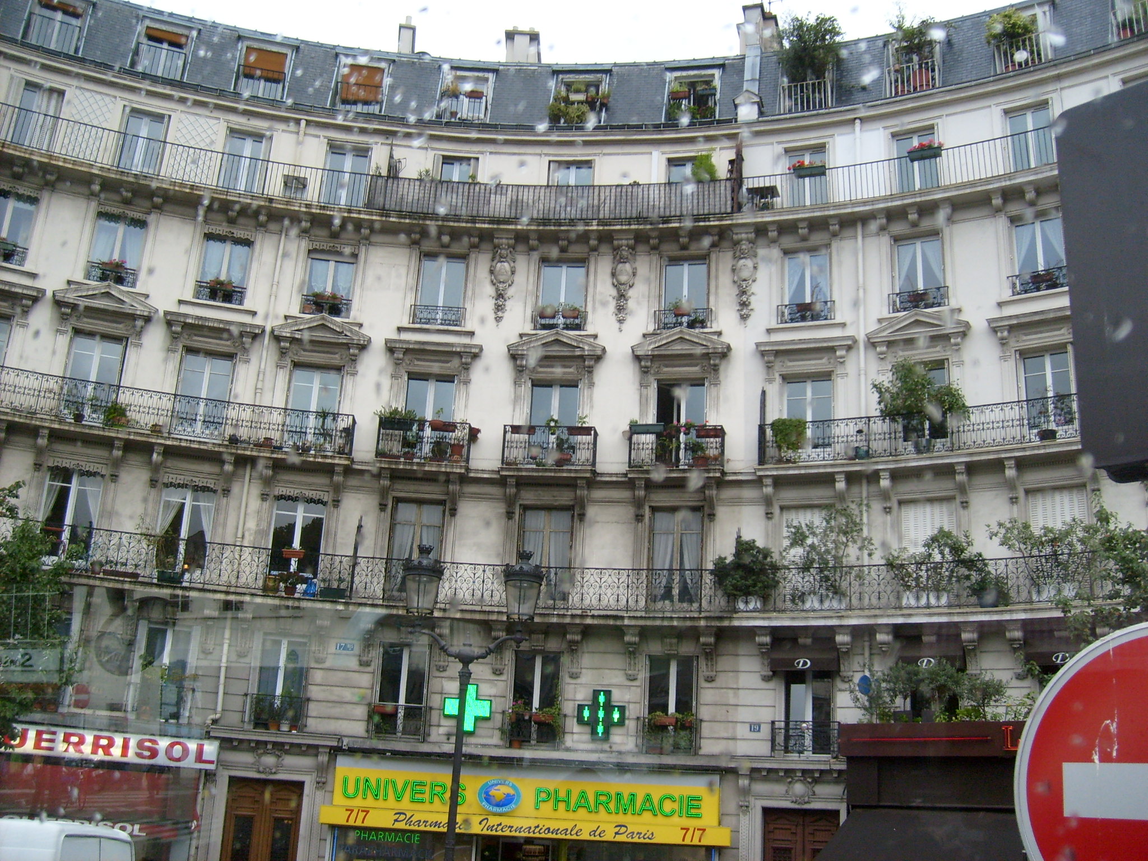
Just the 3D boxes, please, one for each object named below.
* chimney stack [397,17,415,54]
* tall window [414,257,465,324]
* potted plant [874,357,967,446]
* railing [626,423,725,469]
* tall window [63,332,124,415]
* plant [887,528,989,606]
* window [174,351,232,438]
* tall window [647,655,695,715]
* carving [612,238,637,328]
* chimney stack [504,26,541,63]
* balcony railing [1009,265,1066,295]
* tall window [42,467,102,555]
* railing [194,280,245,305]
[{"bbox_3d":[-5.041,-11.768,34.891,0.483,1.659,0.900,5,-19,-6],"label":"chimney stack"},{"bbox_3d":[-3.330,-3.480,29.148,1.180,1.990,0.200,4,-19,-2],"label":"tall window"},{"bbox_3d":[7.627,-0.418,25.603,2.000,2.050,1.200,-5,-20,25],"label":"potted plant"},{"bbox_3d":[2.389,0.452,26.891,2.180,1.060,0.620,-1,-19,12],"label":"railing"},{"bbox_3d":[-11.047,-1.237,26.679,1.230,2.150,0.200,10,-20,-20],"label":"tall window"},{"bbox_3d":[7.838,2.946,25.071,2.181,1.720,0.900,-6,-19,27],"label":"plant"},{"bbox_3d":[-8.874,-0.809,27.753,1.150,2.250,0.200,8,-19,-13],"label":"window"},{"bbox_3d":[2.051,5.735,24.579,1.005,1.837,0.200,-1,-20,12],"label":"tall window"},{"bbox_3d":[1.268,-3.729,29.175,0.580,2.370,0.220,0,-18,9],"label":"carving"},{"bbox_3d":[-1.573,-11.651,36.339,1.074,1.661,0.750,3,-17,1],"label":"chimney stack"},{"bbox_3d":[10.393,-3.297,25.993,1.340,0.449,0.220,-8,-20,32],"label":"balcony railing"},{"bbox_3d":[-11.098,1.874,25.671,1.180,2.190,0.200,10,-20,-20],"label":"tall window"},{"bbox_3d":[-8.669,-3.374,28.395,1.180,0.440,0.200,8,-19,-13],"label":"railing"}]

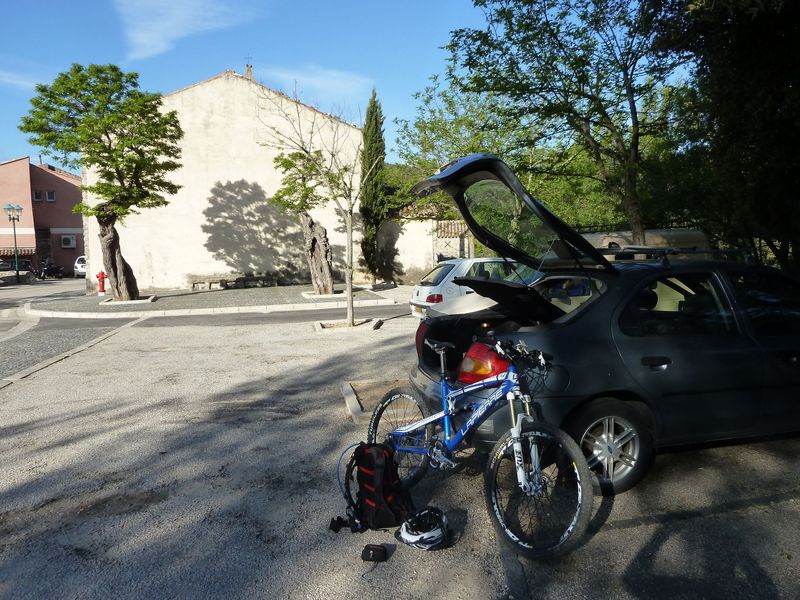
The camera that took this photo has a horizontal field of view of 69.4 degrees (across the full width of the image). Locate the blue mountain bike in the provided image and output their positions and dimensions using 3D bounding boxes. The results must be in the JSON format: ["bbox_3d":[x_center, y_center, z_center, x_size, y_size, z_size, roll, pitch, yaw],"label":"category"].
[{"bbox_3d":[0.373,0.740,3.372,0.690,1.060,1.785,16,-7,-37],"label":"blue mountain bike"}]

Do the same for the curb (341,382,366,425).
[{"bbox_3d":[-0.468,1.015,5.784,0.120,0.090,1.247,-2,5,-12],"label":"curb"}]

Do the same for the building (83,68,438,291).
[{"bbox_3d":[-6.416,-5.098,28.187,13.200,8.350,12.000,-2,5,-11],"label":"building"}]

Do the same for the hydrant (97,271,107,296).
[{"bbox_3d":[-10.133,-0.558,19.562,0.360,0.890,0.340,-3,5,-25],"label":"hydrant"}]

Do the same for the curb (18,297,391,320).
[{"bbox_3d":[-5.583,0.206,15.810,11.102,0.150,3.250,-1,5,-2],"label":"curb"}]

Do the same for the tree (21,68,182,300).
[{"bbox_3d":[-9.373,-3.662,18.090,5.200,7.300,5.000,-1,5,0],"label":"tree"}]

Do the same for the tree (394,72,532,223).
[{"bbox_3d":[2.719,-5.125,24.617,6.000,9.000,6.000,-1,5,0],"label":"tree"}]

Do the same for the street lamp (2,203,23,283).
[{"bbox_3d":[-20.162,-2.962,30.315,1.000,4.350,0.700,-4,6,-33],"label":"street lamp"}]

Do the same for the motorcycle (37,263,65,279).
[{"bbox_3d":[-22.995,-1.912,37.951,1.950,1.150,0.750,-4,6,-31],"label":"motorcycle"}]

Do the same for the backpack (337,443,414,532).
[{"bbox_3d":[-0.137,1.032,3.251,0.270,0.455,0.270,4,7,45],"label":"backpack"}]

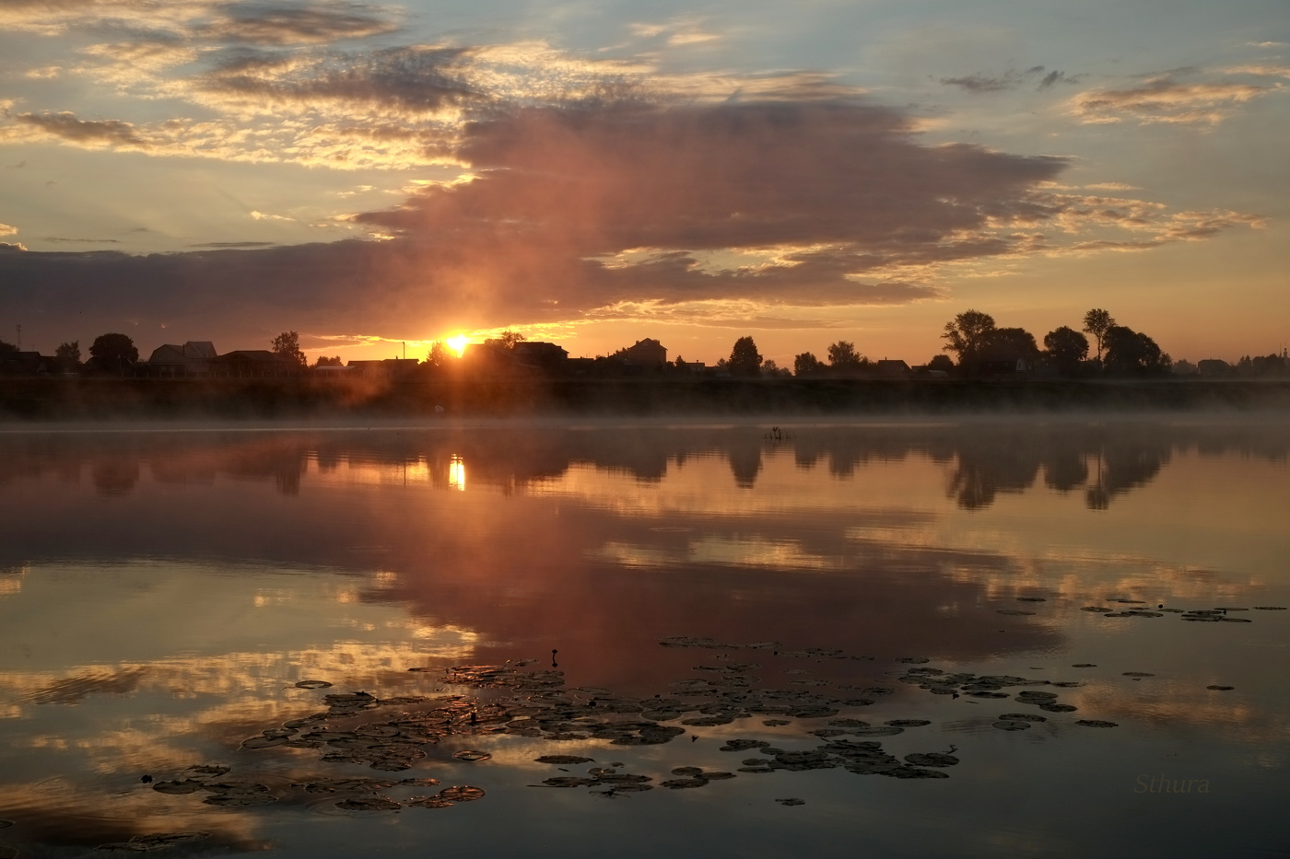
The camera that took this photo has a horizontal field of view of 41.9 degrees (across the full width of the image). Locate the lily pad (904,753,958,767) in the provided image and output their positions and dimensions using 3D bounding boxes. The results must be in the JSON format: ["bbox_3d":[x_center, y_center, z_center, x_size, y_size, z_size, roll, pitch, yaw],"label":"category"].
[{"bbox_3d":[1.334,1.535,7.863,0.254,0.020,0.256,0,1,0],"label":"lily pad"}]

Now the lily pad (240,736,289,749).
[{"bbox_3d":[-1.876,1.539,8.313,0.244,0.020,0.290,0,1,0],"label":"lily pad"}]

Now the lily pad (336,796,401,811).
[{"bbox_3d":[-1.154,1.553,7.025,0.269,0.020,0.217,0,1,0],"label":"lily pad"}]

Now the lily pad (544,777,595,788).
[{"bbox_3d":[-0.333,1.546,7.410,0.235,0.020,0.188,0,1,0],"label":"lily pad"}]

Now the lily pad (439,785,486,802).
[{"bbox_3d":[-0.782,1.550,7.203,0.198,0.020,0.258,0,1,0],"label":"lily pad"}]

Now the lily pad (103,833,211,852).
[{"bbox_3d":[-1.868,1.563,6.414,0.422,0.020,0.236,0,1,0],"label":"lily pad"}]

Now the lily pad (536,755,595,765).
[{"bbox_3d":[-0.375,1.540,7.887,0.274,0.020,0.219,0,1,0],"label":"lily pad"}]

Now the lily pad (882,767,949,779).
[{"bbox_3d":[1.216,1.539,7.582,0.304,0.020,0.243,0,1,0],"label":"lily pad"}]

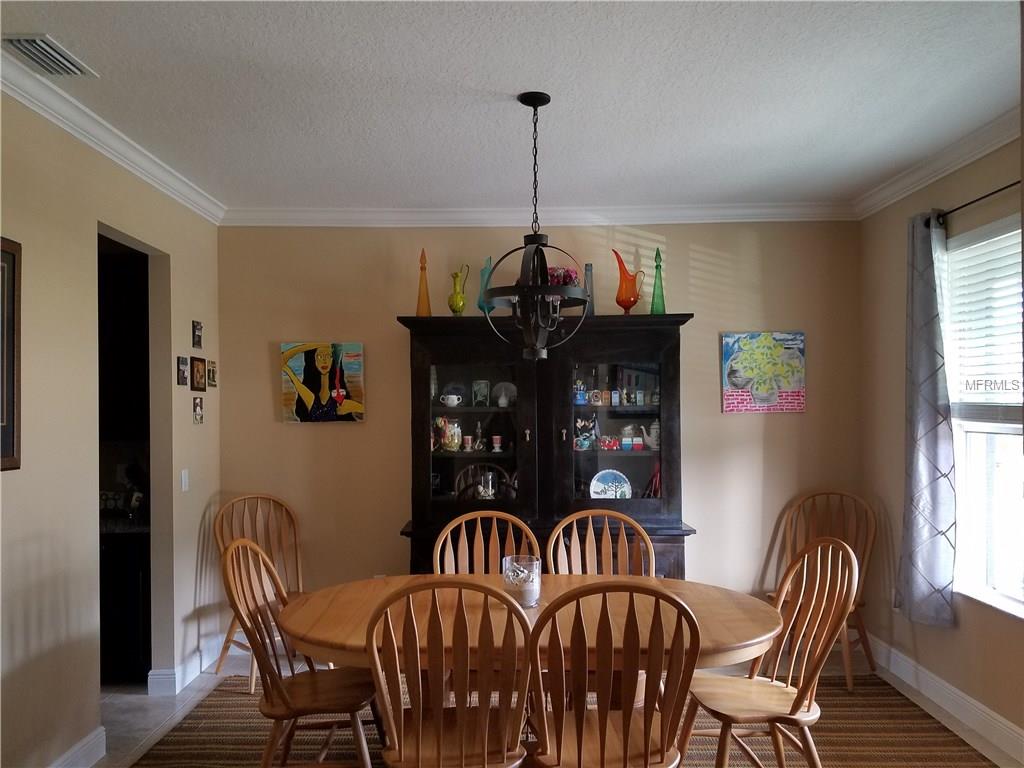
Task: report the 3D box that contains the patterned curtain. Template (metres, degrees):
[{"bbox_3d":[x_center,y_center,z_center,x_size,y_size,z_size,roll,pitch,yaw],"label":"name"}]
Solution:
[{"bbox_3d":[2.036,0.164,3.837,0.150,2.000,0.420,0,-2,0],"label":"patterned curtain"}]

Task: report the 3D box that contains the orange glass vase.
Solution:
[{"bbox_3d":[0.685,-0.585,4.502,0.186,0.409,0.130,0,-2,0],"label":"orange glass vase"}]

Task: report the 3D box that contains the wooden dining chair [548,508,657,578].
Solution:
[{"bbox_3d":[0.442,1.119,3.482,0.510,1.015,0.570,0,-2,0],"label":"wooden dining chair"}]

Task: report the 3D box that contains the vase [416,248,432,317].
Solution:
[{"bbox_3d":[-0.525,-0.593,4.608,0.092,0.441,0.092,0,-2,0],"label":"vase"}]

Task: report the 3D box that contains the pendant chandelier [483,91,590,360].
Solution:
[{"bbox_3d":[0.095,-0.611,2.999,0.415,1.034,0.415,0,-2,0],"label":"pendant chandelier"}]

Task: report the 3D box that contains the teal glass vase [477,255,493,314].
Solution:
[{"bbox_3d":[-0.158,-0.576,4.607,0.105,0.402,0.105,0,-2,0],"label":"teal glass vase"}]

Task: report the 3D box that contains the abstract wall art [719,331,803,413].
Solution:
[{"bbox_3d":[1.573,-0.072,4.813,0.504,0.508,0.035,0,-2,0],"label":"abstract wall art"}]

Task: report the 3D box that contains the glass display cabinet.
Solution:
[{"bbox_3d":[0.205,0.645,4.564,1.681,2.046,0.470,0,-2,0],"label":"glass display cabinet"}]

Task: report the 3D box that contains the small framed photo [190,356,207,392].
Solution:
[{"bbox_3d":[-1.803,-0.051,4.424,0.020,0.193,0.172,0,-2,0],"label":"small framed photo"}]

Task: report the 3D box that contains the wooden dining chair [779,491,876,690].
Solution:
[{"bbox_3d":[1.772,1.153,4.443,0.520,1.000,0.550,-2,-2,37],"label":"wooden dining chair"}]

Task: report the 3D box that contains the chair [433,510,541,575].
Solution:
[{"bbox_3d":[-0.118,1.124,3.479,0.510,1.015,0.570,0,-2,0],"label":"chair"}]

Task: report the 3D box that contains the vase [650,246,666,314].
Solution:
[{"bbox_3d":[0.878,-0.598,4.607,0.092,0.431,0.092,0,-2,0],"label":"vase"}]

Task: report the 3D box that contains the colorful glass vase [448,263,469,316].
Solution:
[{"bbox_3d":[-0.312,-0.540,4.496,0.111,0.336,0.100,0,-2,0],"label":"colorful glass vase"}]

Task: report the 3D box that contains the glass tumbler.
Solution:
[{"bbox_3d":[0.040,0.780,3.039,0.150,0.176,0.150,0,-2,0],"label":"glass tumbler"}]

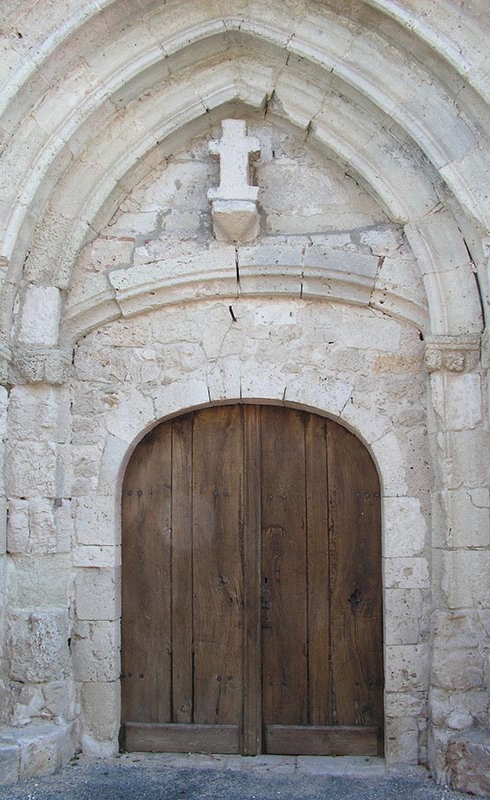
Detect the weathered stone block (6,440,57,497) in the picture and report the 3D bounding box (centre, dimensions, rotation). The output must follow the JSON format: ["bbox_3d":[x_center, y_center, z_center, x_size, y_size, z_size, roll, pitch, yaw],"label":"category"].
[{"bbox_3d":[-1.389,0.470,5.595,0.335,0.362,0.300,-1,-9,3],"label":"weathered stone block"}]

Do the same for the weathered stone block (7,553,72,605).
[{"bbox_3d":[-1.241,1.084,5.077,0.295,0.302,0.330,-1,-6,4],"label":"weathered stone block"}]

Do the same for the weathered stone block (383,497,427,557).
[{"bbox_3d":[1.003,0.795,5.242,0.253,0.360,0.210,-1,-6,4],"label":"weathered stone block"}]

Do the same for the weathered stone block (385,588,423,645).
[{"bbox_3d":[1.054,1.435,5.572,0.236,0.355,0.250,-1,-9,5],"label":"weathered stone block"}]

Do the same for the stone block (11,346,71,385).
[{"bbox_3d":[-1.366,-0.223,5.657,0.330,0.207,0.340,-1,-9,3],"label":"stone block"}]

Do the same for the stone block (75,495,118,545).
[{"bbox_3d":[-1.021,0.845,5.837,0.260,0.353,0.250,-1,-9,5],"label":"stone block"}]

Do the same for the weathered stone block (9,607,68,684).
[{"bbox_3d":[-1.327,1.603,5.501,0.361,0.446,0.320,-1,-9,5],"label":"weathered stone block"}]

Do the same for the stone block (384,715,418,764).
[{"bbox_3d":[1.005,2.204,5.469,0.206,0.292,0.260,-1,-9,3],"label":"stone block"}]

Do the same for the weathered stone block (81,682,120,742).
[{"bbox_3d":[-0.952,2.069,5.606,0.252,0.359,0.280,-1,-9,3],"label":"weathered stone block"}]

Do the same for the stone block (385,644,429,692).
[{"bbox_3d":[1.064,1.760,5.522,0.274,0.297,0.250,-1,-9,5],"label":"stone block"}]

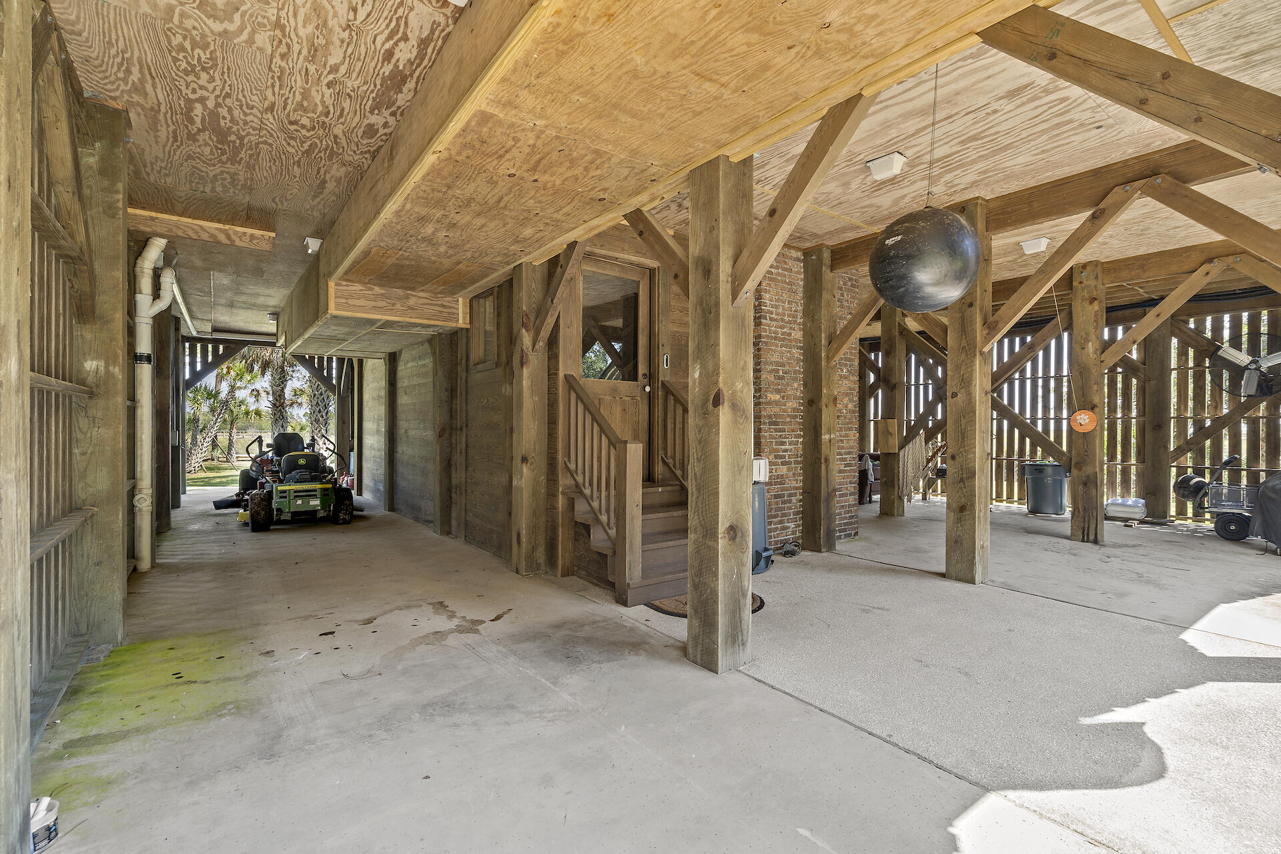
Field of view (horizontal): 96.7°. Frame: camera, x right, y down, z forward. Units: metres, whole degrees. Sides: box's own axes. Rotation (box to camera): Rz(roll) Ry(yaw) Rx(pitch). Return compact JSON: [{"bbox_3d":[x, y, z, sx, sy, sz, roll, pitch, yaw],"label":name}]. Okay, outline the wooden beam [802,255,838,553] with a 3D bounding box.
[{"bbox_3d":[1.941,-0.285,6.143,0.247,3.227,0.247,0,1,-36],"label":"wooden beam"}]

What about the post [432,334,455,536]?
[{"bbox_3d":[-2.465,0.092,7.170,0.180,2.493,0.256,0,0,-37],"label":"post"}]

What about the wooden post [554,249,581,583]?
[{"bbox_3d":[-0.672,-0.119,5.243,0.229,2.946,0.150,0,0,-37],"label":"wooden post"}]

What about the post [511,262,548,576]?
[{"bbox_3d":[-1.018,-0.070,5.262,0.247,2.812,0.247,0,1,-36],"label":"post"}]

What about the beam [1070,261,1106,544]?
[{"bbox_3d":[5.190,-0.281,6.578,0.247,3.213,0.247,0,1,-36],"label":"beam"}]

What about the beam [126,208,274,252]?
[{"bbox_3d":[-4.209,-1.896,5.496,1.130,0.171,0.080,0,0,-37],"label":"beam"}]

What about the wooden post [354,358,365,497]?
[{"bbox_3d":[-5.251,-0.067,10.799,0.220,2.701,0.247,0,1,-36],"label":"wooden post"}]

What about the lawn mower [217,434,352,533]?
[{"bbox_3d":[-5.099,0.685,8.147,1.500,1.246,2.100,0,1,-32],"label":"lawn mower"}]

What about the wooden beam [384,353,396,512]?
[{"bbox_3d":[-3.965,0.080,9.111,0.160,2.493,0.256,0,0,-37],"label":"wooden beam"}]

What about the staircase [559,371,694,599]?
[{"bbox_3d":[0.106,0.435,5.011,1.233,1.807,1.039,0,1,-36],"label":"staircase"}]

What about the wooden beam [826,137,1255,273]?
[{"bbox_3d":[3.044,-1.779,4.765,0.125,0.277,3.504,0,1,-36],"label":"wooden beam"}]

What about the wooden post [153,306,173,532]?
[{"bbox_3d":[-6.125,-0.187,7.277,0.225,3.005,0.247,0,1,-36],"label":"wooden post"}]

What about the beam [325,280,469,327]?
[{"bbox_3d":[-2.562,-1.317,6.160,1.404,0.329,0.080,0,0,-37],"label":"beam"}]

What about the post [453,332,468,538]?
[{"bbox_3d":[-2.068,0.083,6.692,0.130,2.479,0.190,0,1,-36],"label":"post"}]

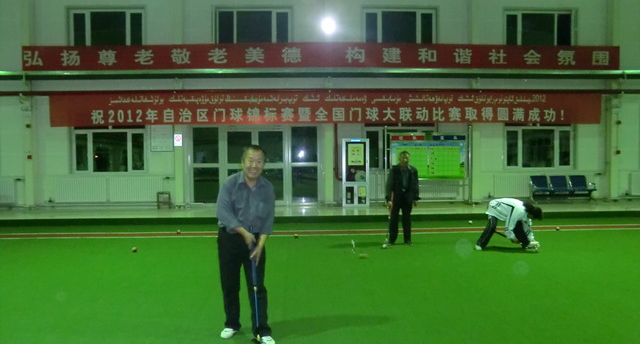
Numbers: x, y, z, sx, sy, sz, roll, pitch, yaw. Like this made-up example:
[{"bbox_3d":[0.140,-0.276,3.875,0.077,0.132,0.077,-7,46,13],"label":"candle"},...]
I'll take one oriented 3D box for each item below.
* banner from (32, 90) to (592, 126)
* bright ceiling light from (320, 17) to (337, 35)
[{"bbox_3d":[0.280,-1.895,15.800,16.400,0.970,0.050,-1,2,-2],"label":"banner"},{"bbox_3d":[0.247,-4.262,15.600,0.430,0.460,0.300,-1,2,-2],"label":"bright ceiling light"}]

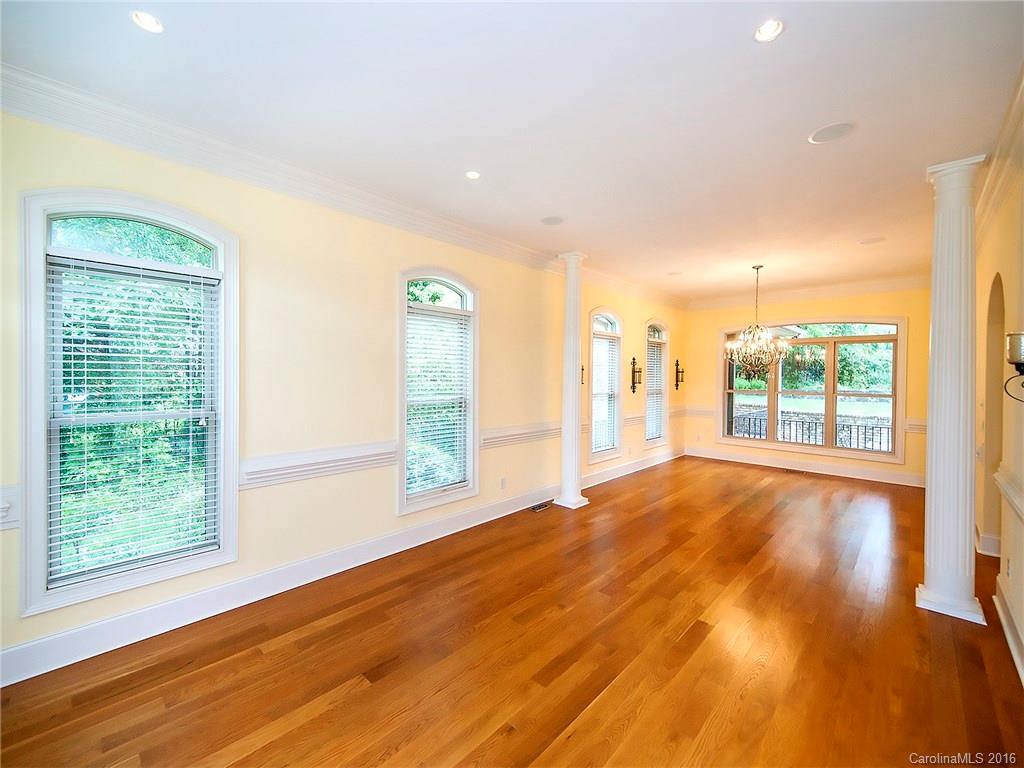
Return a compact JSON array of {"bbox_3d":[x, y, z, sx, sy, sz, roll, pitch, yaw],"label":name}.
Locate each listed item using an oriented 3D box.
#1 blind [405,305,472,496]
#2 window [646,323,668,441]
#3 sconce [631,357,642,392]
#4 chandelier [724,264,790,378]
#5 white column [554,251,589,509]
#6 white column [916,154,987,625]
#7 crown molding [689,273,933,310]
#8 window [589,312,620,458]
[{"bbox_3d":[-0.693,0.160,3.924,0.059,1.741,0.744,2,2,44],"label":"blind"},{"bbox_3d":[2.522,-0.010,7.212,0.112,2.179,0.905,2,2,44],"label":"window"},{"bbox_3d":[1.976,-0.132,6.509,0.129,0.564,0.171,2,2,44],"label":"sconce"},{"bbox_3d":[3.167,-0.782,5.358,0.713,1.451,0.713,2,2,44],"label":"chandelier"},{"bbox_3d":[0.727,-0.037,4.974,0.322,2.962,0.324,2,2,44],"label":"white column"},{"bbox_3d":[2.991,0.030,2.788,0.322,2.962,0.322,2,2,44],"label":"white column"},{"bbox_3d":[4.647,-1.441,6.735,3.597,0.171,0.136,2,2,44],"label":"crown molding"},{"bbox_3d":[1.385,0.007,6.037,0.112,2.179,0.905,2,2,44],"label":"window"}]

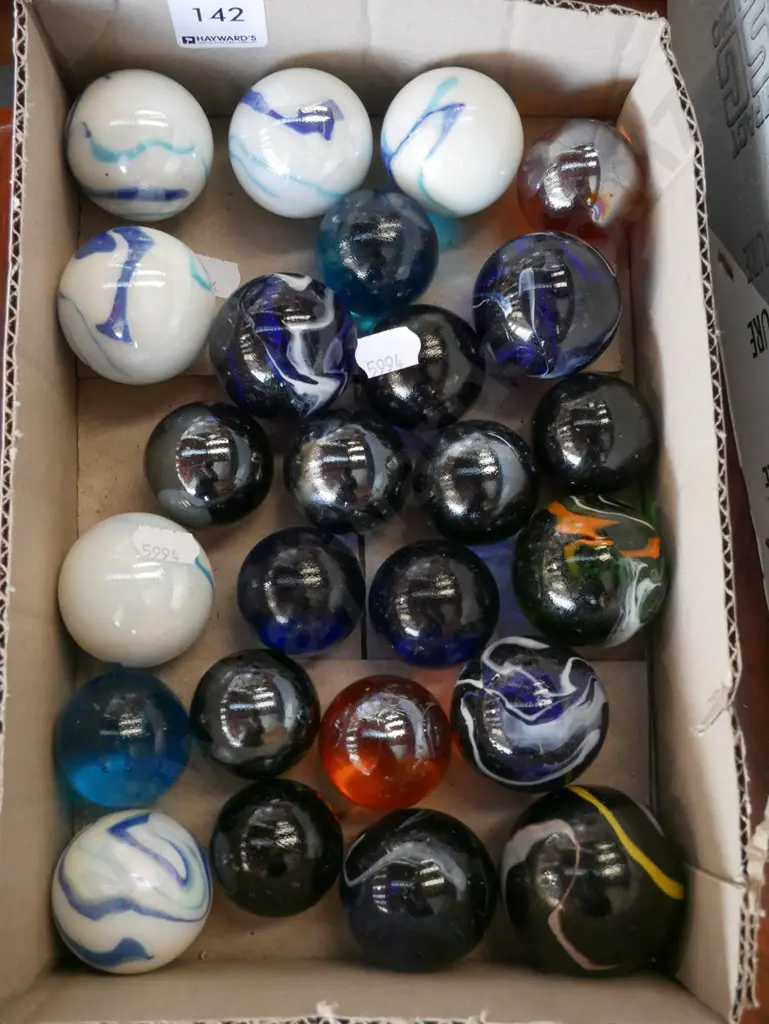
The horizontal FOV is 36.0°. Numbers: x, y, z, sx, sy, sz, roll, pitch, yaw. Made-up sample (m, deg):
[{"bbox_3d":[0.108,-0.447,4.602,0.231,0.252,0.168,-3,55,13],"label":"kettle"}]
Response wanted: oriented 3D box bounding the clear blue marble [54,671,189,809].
[{"bbox_3d":[-0.071,0.061,0.320,0.036,0.036,0.036,0,82,-3],"label":"clear blue marble"}]

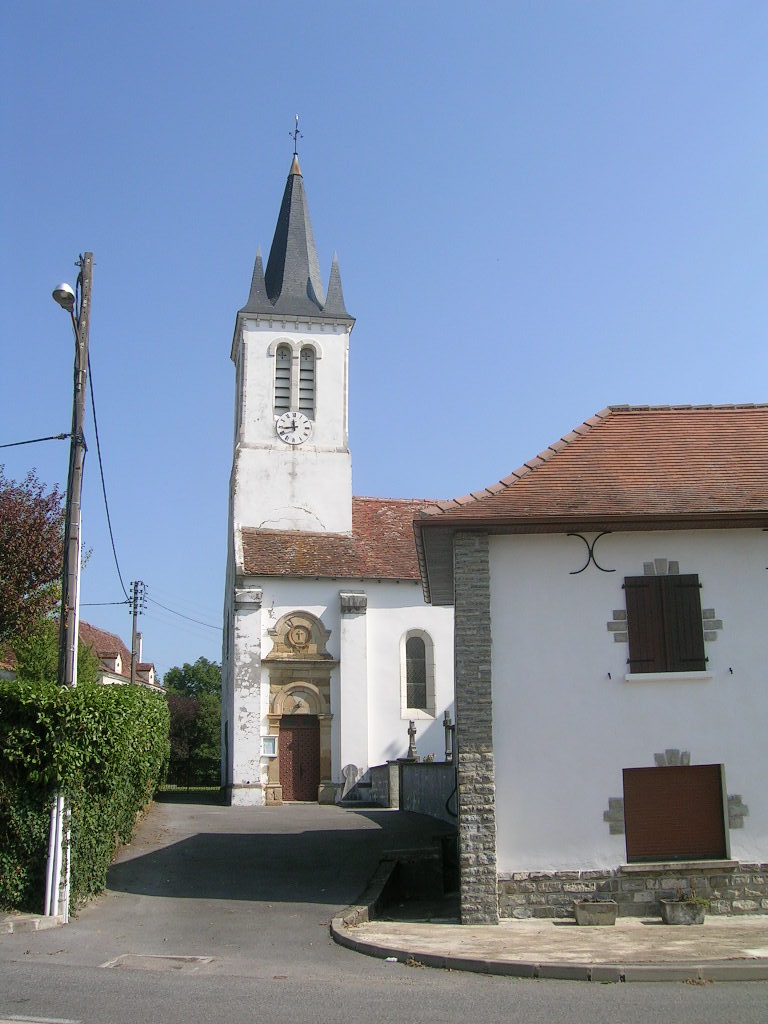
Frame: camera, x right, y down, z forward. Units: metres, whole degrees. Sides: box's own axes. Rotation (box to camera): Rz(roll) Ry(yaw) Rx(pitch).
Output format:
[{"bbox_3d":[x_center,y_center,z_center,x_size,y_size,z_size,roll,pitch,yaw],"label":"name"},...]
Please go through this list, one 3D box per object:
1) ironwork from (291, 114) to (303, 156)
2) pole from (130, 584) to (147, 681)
[{"bbox_3d":[-3.321,-14.291,39.302,0.500,1.795,0.400,2,-14,-12],"label":"ironwork"},{"bbox_3d":[-8.837,6.148,36.600,0.600,7.545,0.400,-1,-13,0],"label":"pole"}]

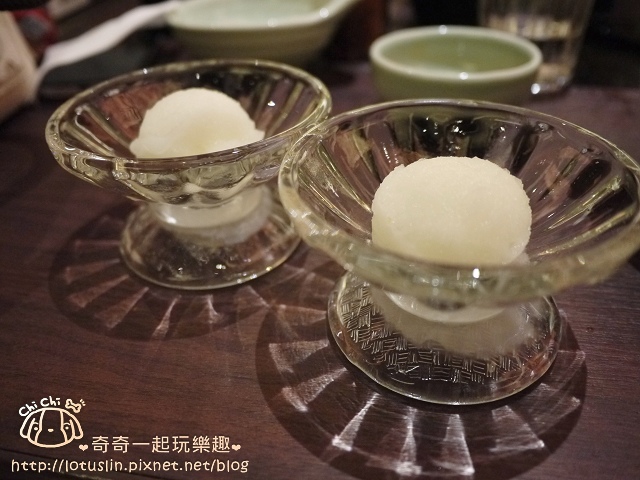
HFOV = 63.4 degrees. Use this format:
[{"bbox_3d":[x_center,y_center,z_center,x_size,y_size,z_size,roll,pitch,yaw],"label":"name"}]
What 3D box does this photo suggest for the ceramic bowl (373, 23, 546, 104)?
[{"bbox_3d":[0.083,-0.102,0.324,0.101,0.034,0.101,-2,38,1],"label":"ceramic bowl"}]

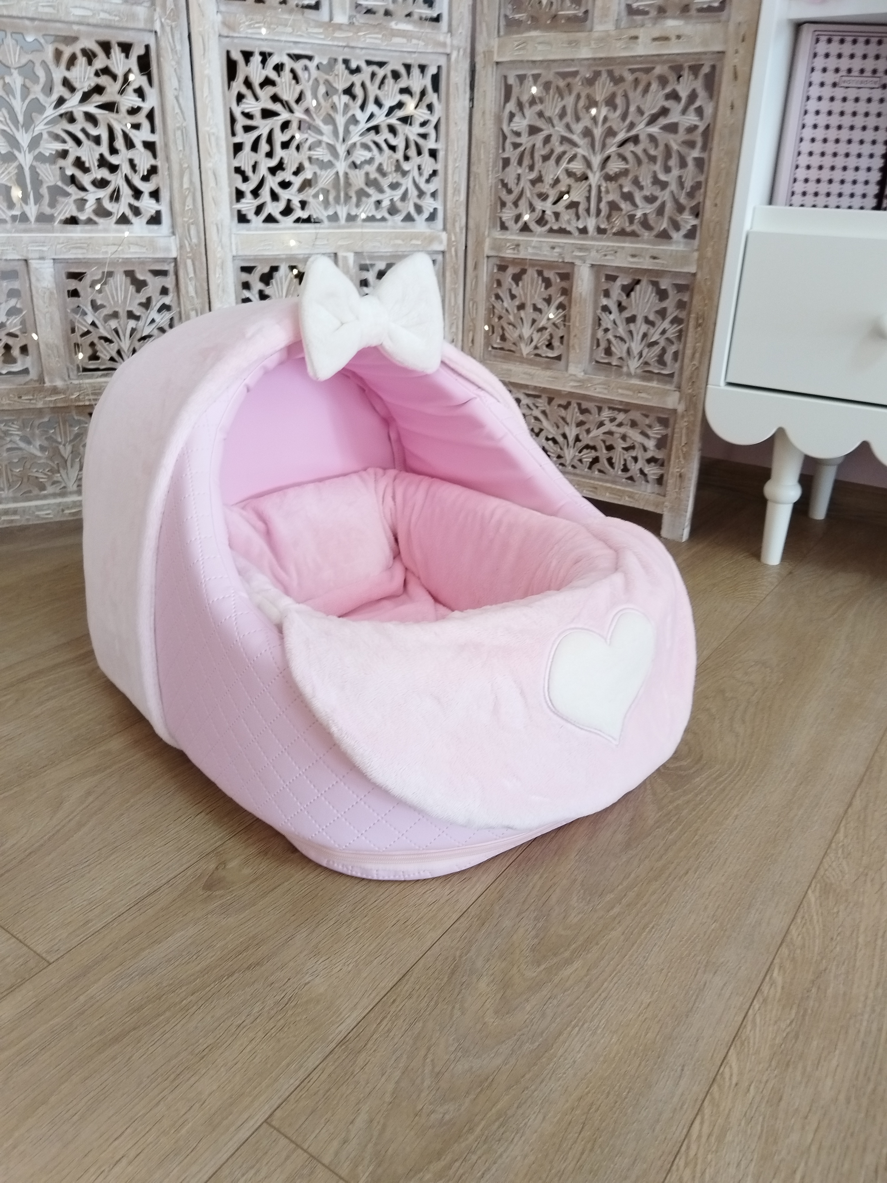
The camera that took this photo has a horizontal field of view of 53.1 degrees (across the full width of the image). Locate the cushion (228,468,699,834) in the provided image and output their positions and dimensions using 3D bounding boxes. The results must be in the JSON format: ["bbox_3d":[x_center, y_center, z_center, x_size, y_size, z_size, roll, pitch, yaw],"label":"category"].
[{"bbox_3d":[-0.030,0.031,0.838,0.362,0.190,0.485,-20,31,-39],"label":"cushion"}]

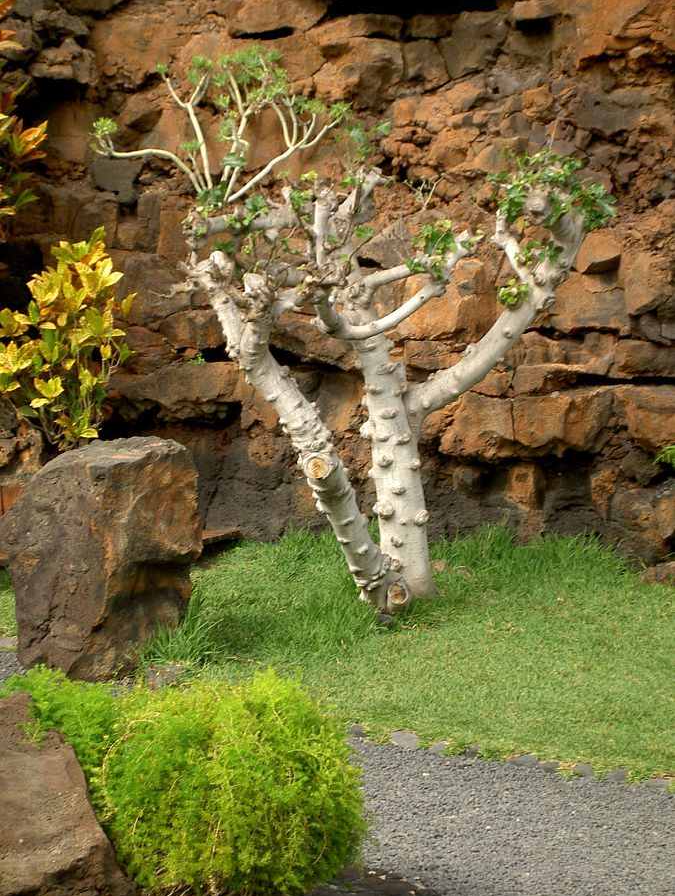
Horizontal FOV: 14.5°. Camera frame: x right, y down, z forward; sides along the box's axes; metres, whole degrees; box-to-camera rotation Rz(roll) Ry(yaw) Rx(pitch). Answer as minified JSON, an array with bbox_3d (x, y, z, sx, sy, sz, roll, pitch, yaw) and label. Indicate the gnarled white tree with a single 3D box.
[{"bbox_3d":[0.071,-0.488,11.100,2.193,2.369,1.600,0,5,0],"label":"gnarled white tree"}]

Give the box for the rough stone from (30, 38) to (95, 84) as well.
[{"bbox_3d":[-1.348,-1.895,13.000,0.333,0.225,0.240,0,5,0],"label":"rough stone"}]

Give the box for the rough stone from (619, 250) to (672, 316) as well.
[{"bbox_3d":[1.463,-0.782,12.600,0.257,0.314,0.230,0,5,0],"label":"rough stone"}]

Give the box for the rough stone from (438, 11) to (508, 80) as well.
[{"bbox_3d":[0.667,-1.973,13.000,0.343,0.343,0.260,0,5,0],"label":"rough stone"}]

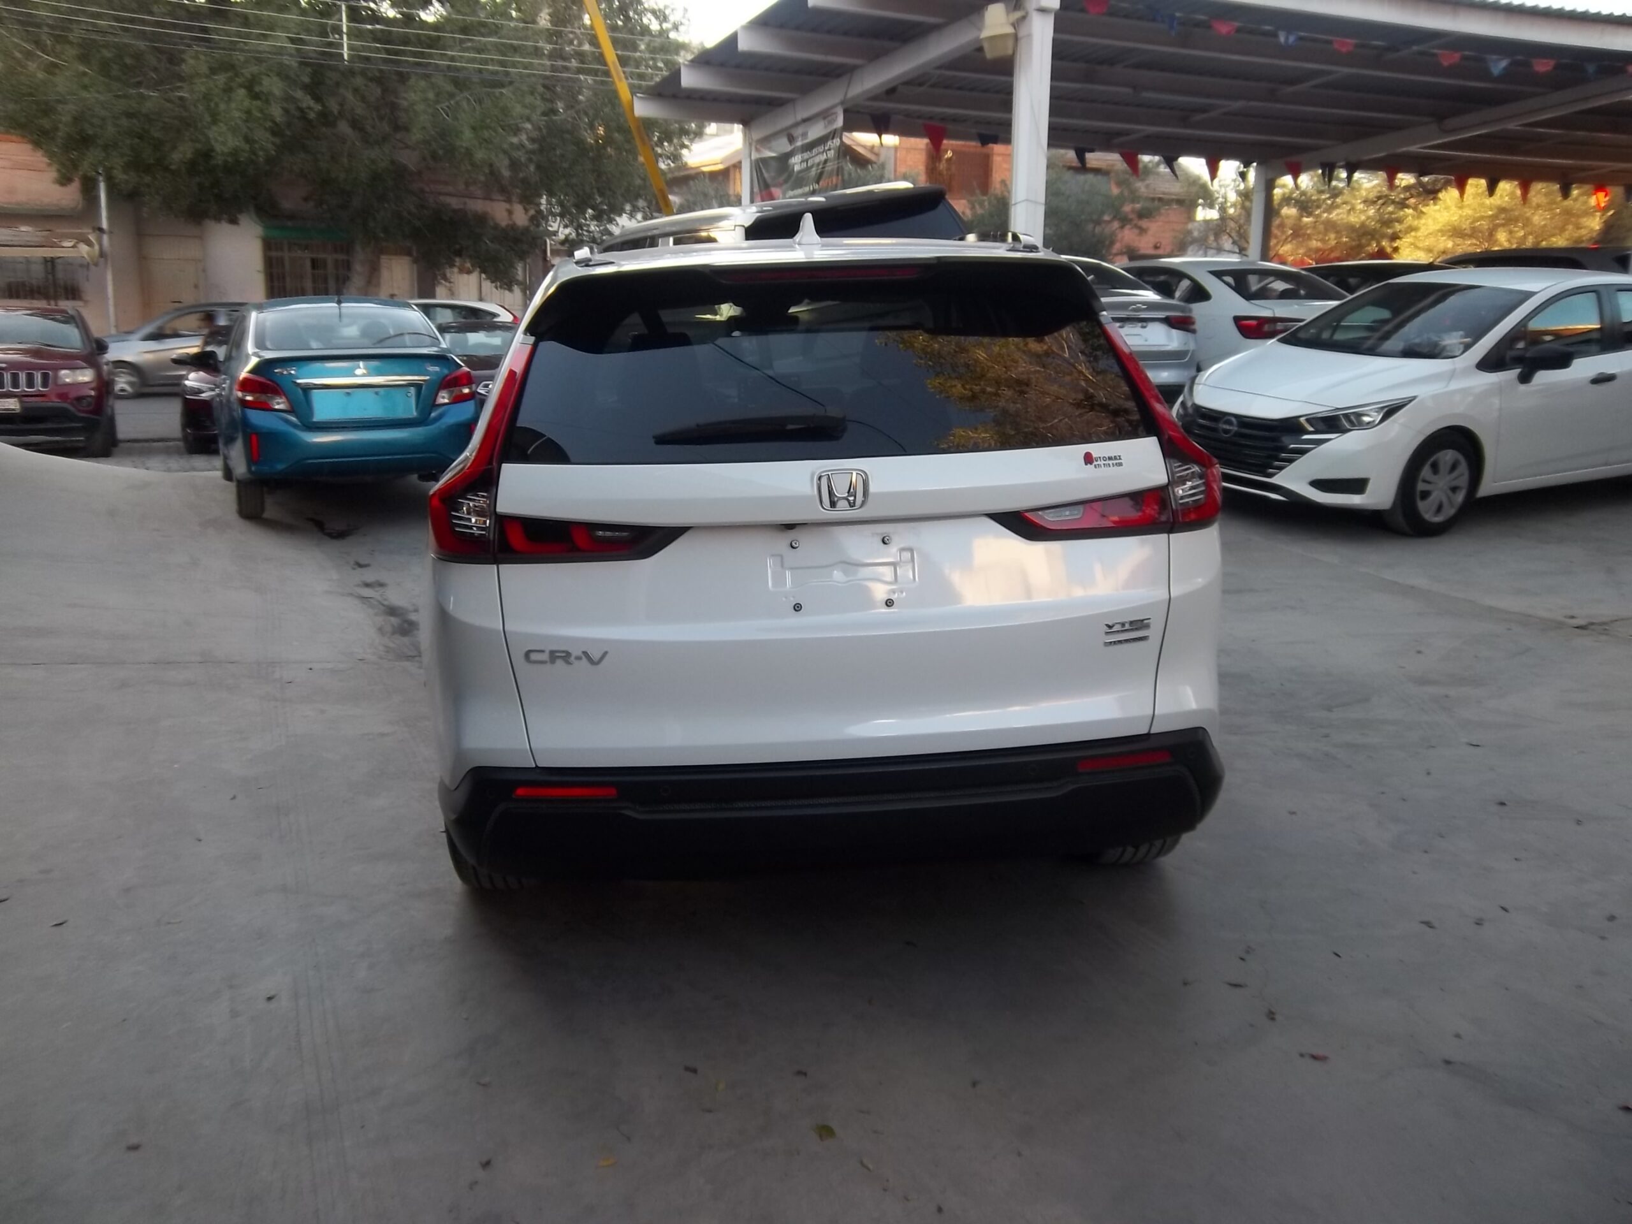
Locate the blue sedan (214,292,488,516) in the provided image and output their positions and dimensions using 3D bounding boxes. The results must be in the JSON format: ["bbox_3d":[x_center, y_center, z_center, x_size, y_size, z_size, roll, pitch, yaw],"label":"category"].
[{"bbox_3d":[-3.735,-1.654,10.169,1.690,1.510,4.280,-6,13,-25],"label":"blue sedan"}]

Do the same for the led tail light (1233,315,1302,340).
[{"bbox_3d":[4.090,-2.565,11.907,0.500,0.200,0.240,-5,14,-19],"label":"led tail light"}]

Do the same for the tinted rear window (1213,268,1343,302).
[{"bbox_3d":[4.397,-3.113,12.607,1.250,0.120,0.680,-5,42,-19],"label":"tinted rear window"}]

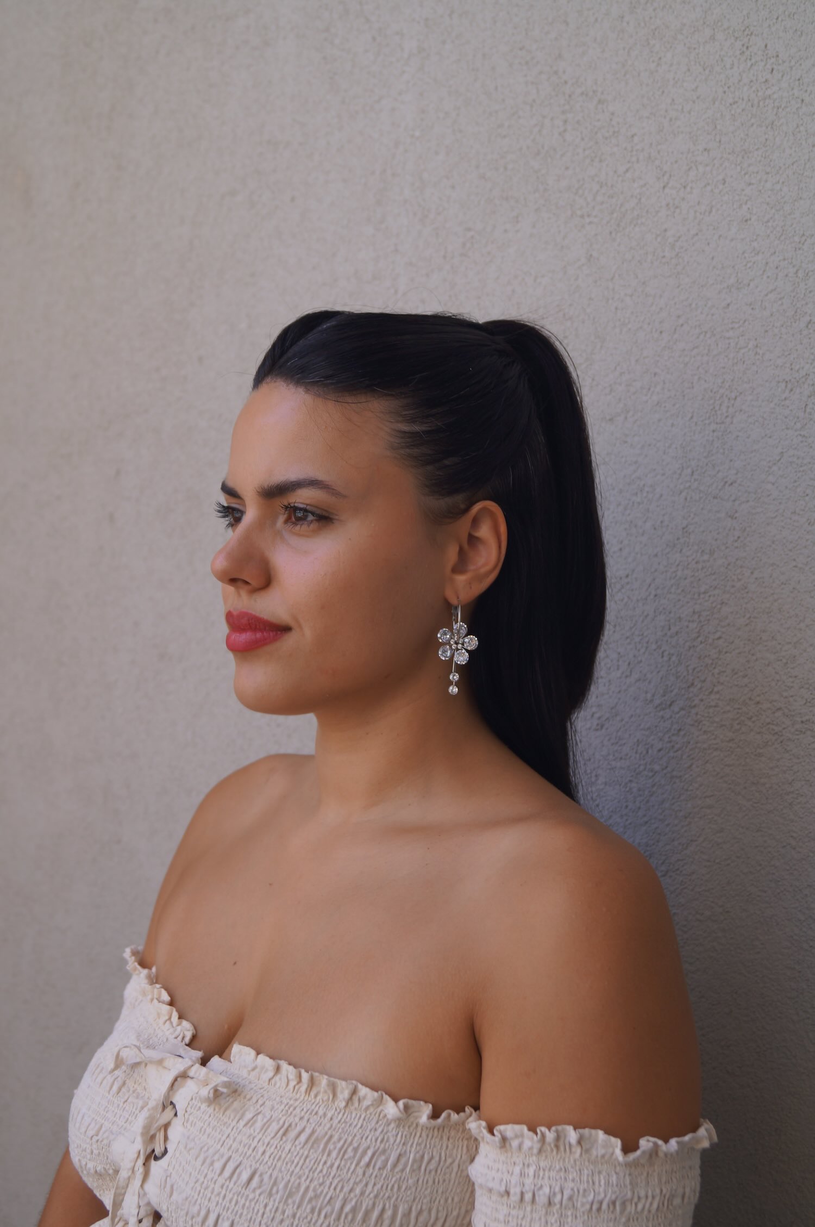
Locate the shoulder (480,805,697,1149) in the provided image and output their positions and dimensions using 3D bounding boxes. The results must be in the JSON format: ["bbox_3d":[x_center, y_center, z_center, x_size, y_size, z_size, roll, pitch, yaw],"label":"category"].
[{"bbox_3d":[0.098,0.196,0.845,0.125,0.185,0.130,0,0,-40],"label":"shoulder"}]

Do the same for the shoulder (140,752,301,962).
[{"bbox_3d":[-0.130,0.170,1.080,0.125,0.150,0.130,0,0,-40],"label":"shoulder"}]

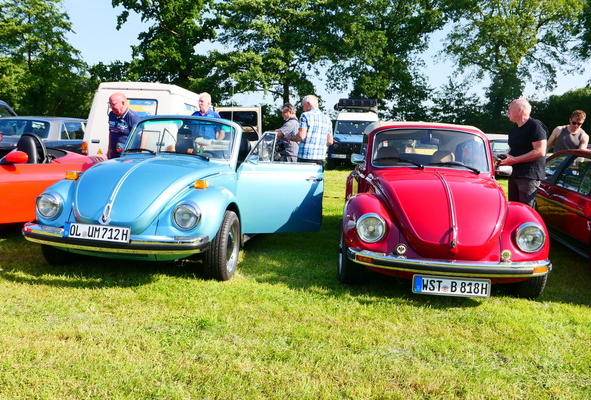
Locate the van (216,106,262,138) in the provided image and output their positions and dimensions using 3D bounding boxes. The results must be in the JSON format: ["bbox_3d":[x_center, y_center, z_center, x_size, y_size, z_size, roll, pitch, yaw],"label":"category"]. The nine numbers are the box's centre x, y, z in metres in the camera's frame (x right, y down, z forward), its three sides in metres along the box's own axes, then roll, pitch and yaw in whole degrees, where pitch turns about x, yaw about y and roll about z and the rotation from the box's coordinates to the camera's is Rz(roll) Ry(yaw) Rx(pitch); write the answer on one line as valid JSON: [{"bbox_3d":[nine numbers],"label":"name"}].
[{"bbox_3d":[-2.181,-2.636,18.800,1.800,1.950,4.400,2,9,-3],"label":"van"}]

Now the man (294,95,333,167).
[{"bbox_3d":[0.246,-0.536,6.600,0.500,1.780,0.380,-2,10,-28],"label":"man"}]

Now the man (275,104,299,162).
[{"bbox_3d":[-0.131,-0.556,7.000,0.450,1.660,0.480,2,9,-7],"label":"man"}]

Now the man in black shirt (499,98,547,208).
[{"bbox_3d":[2.503,-0.216,5.300,0.450,1.760,0.520,-2,10,-28],"label":"man in black shirt"}]

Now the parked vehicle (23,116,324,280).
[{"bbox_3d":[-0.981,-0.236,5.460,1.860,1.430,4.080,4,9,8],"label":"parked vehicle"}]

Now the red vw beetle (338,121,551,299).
[{"bbox_3d":[1.376,-0.136,5.281,1.585,1.500,4.080,4,9,7],"label":"red vw beetle"}]

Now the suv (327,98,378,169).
[{"bbox_3d":[2.415,-2.433,17.800,1.850,2.300,4.500,5,9,12],"label":"suv"}]

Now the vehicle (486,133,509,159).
[{"bbox_3d":[7.697,-1.631,17.200,1.680,1.400,4.100,4,9,8],"label":"vehicle"}]

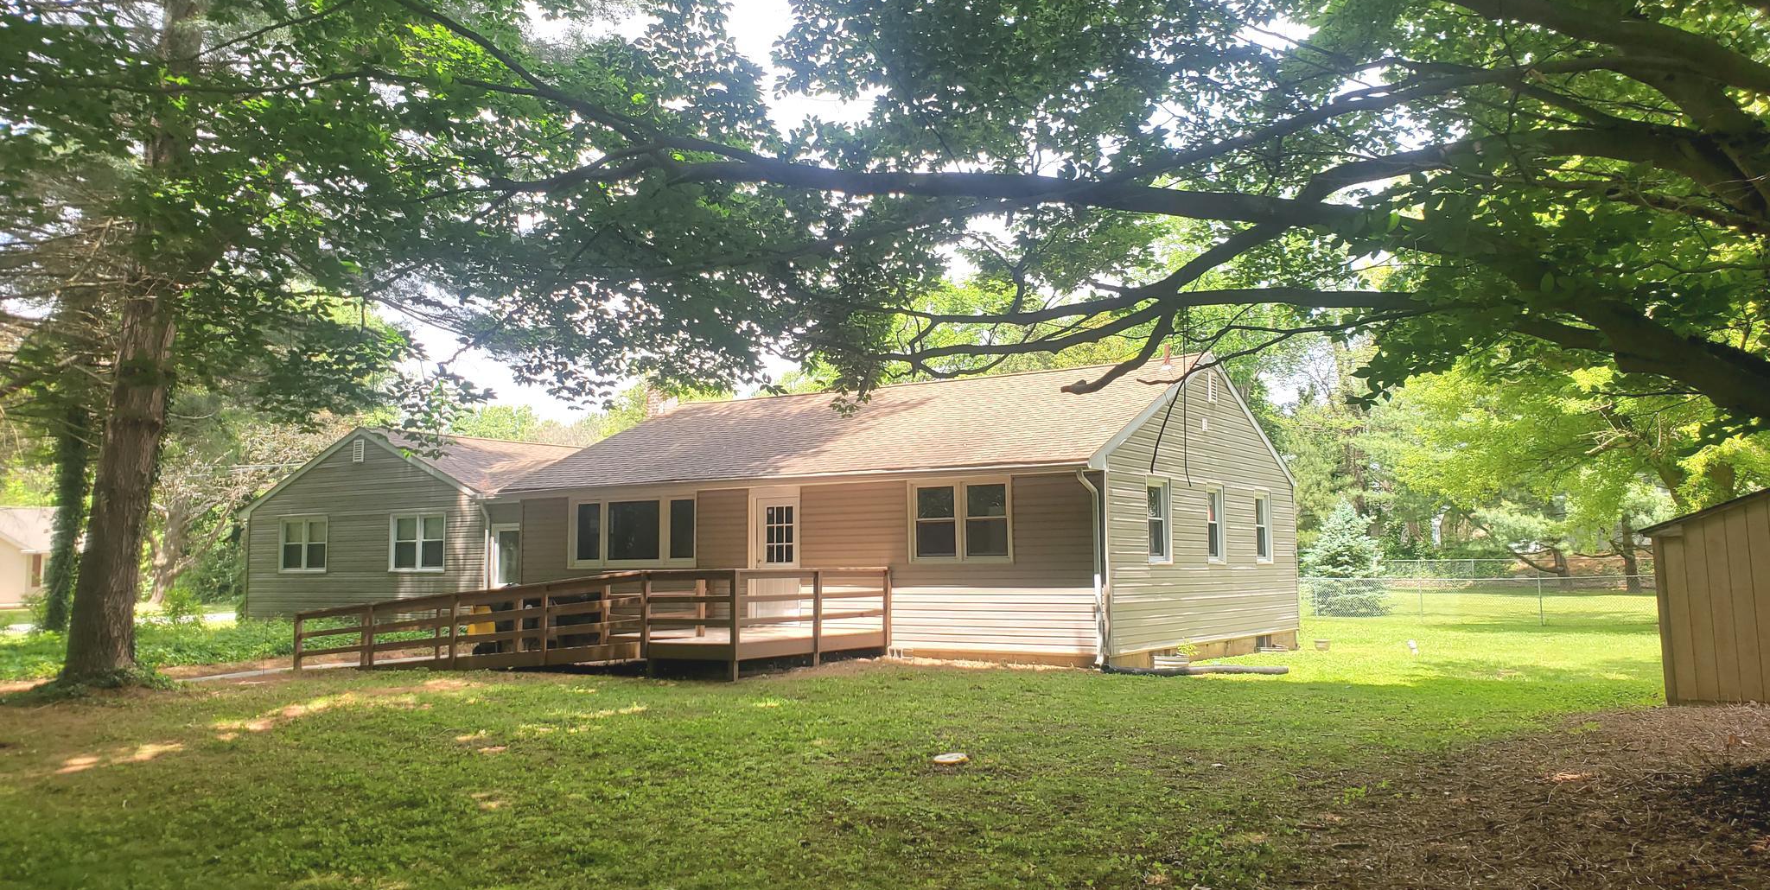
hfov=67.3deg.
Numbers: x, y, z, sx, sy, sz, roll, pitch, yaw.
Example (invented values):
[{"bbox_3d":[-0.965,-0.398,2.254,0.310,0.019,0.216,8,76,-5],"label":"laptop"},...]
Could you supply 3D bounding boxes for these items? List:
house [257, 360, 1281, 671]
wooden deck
[{"bbox_3d":[-3.951,1.580,27.782,22.450,5.080,9.800,-4,-6,33],"label":"house"},{"bbox_3d":[-4.759,2.755,20.764,9.300,1.580,3.650,-4,-6,33],"label":"wooden deck"}]

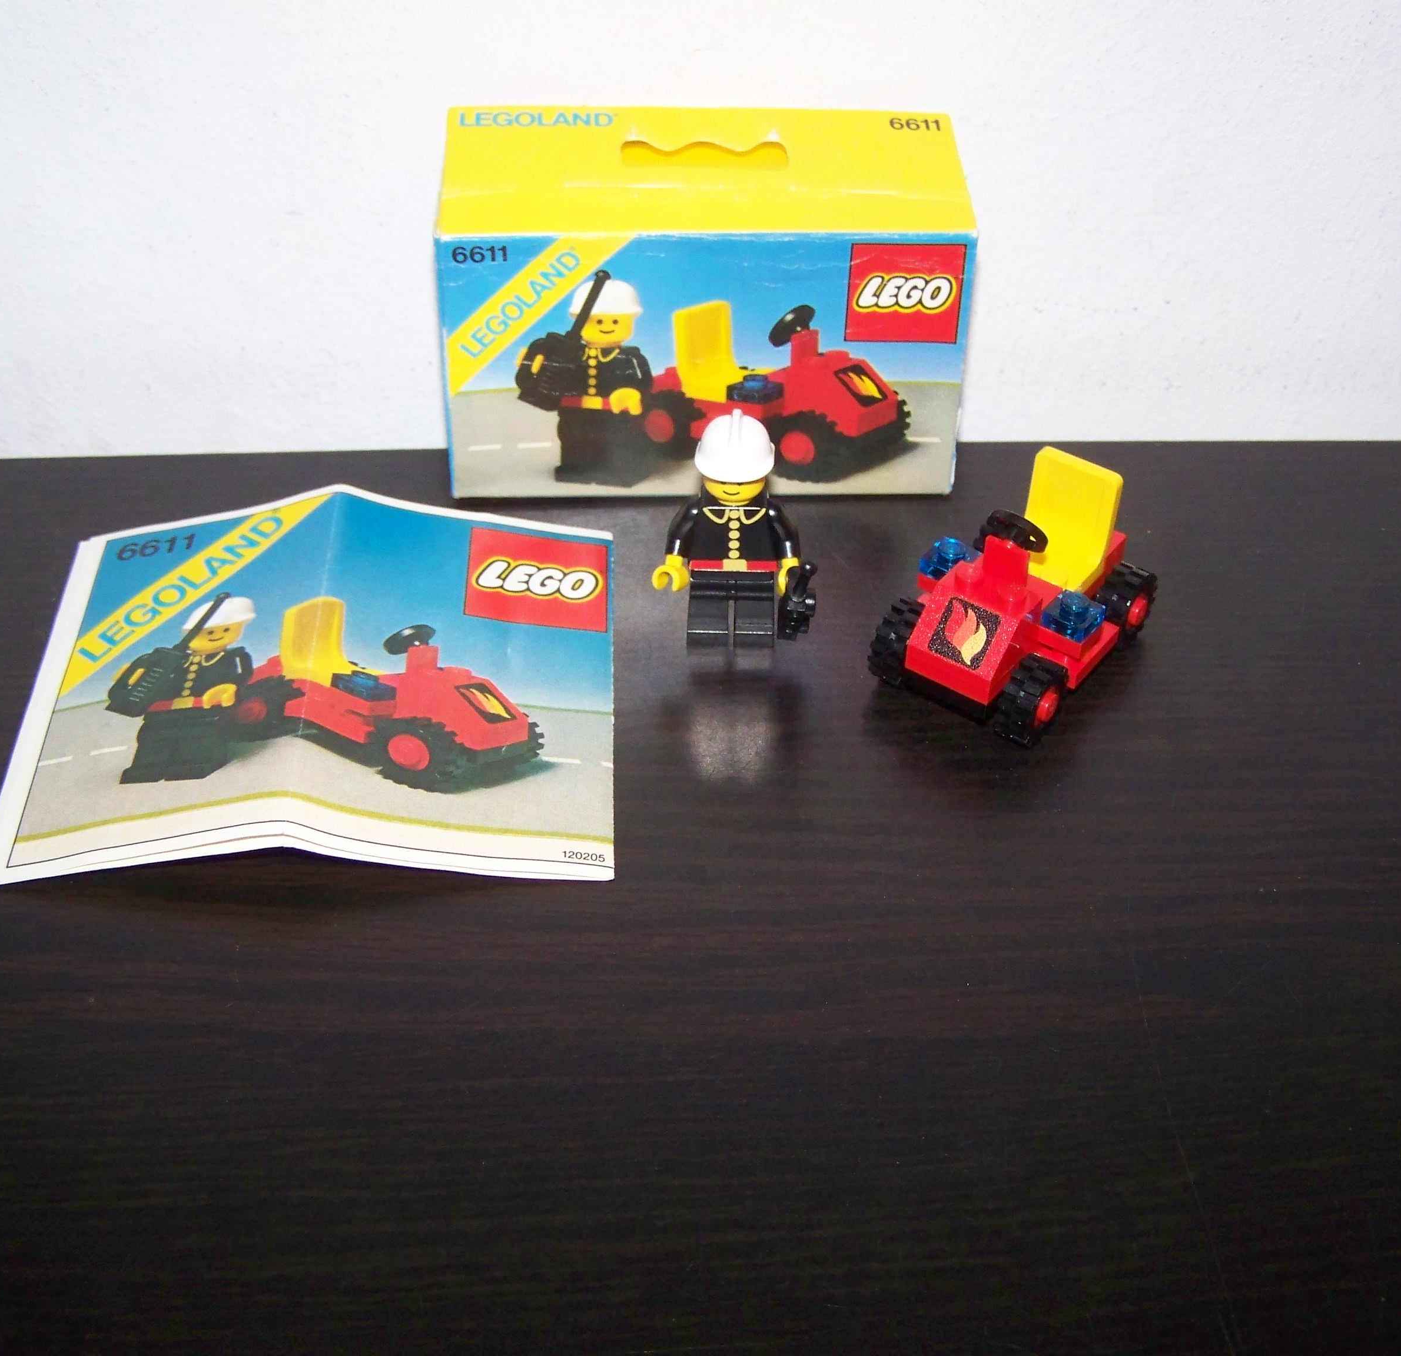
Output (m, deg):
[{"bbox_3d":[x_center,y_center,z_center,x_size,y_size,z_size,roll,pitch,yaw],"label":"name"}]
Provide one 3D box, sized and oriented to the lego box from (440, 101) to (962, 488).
[{"bbox_3d":[0.001,-0.071,0.385,0.098,0.059,0.041,-1,41,-3],"label":"lego box"}]

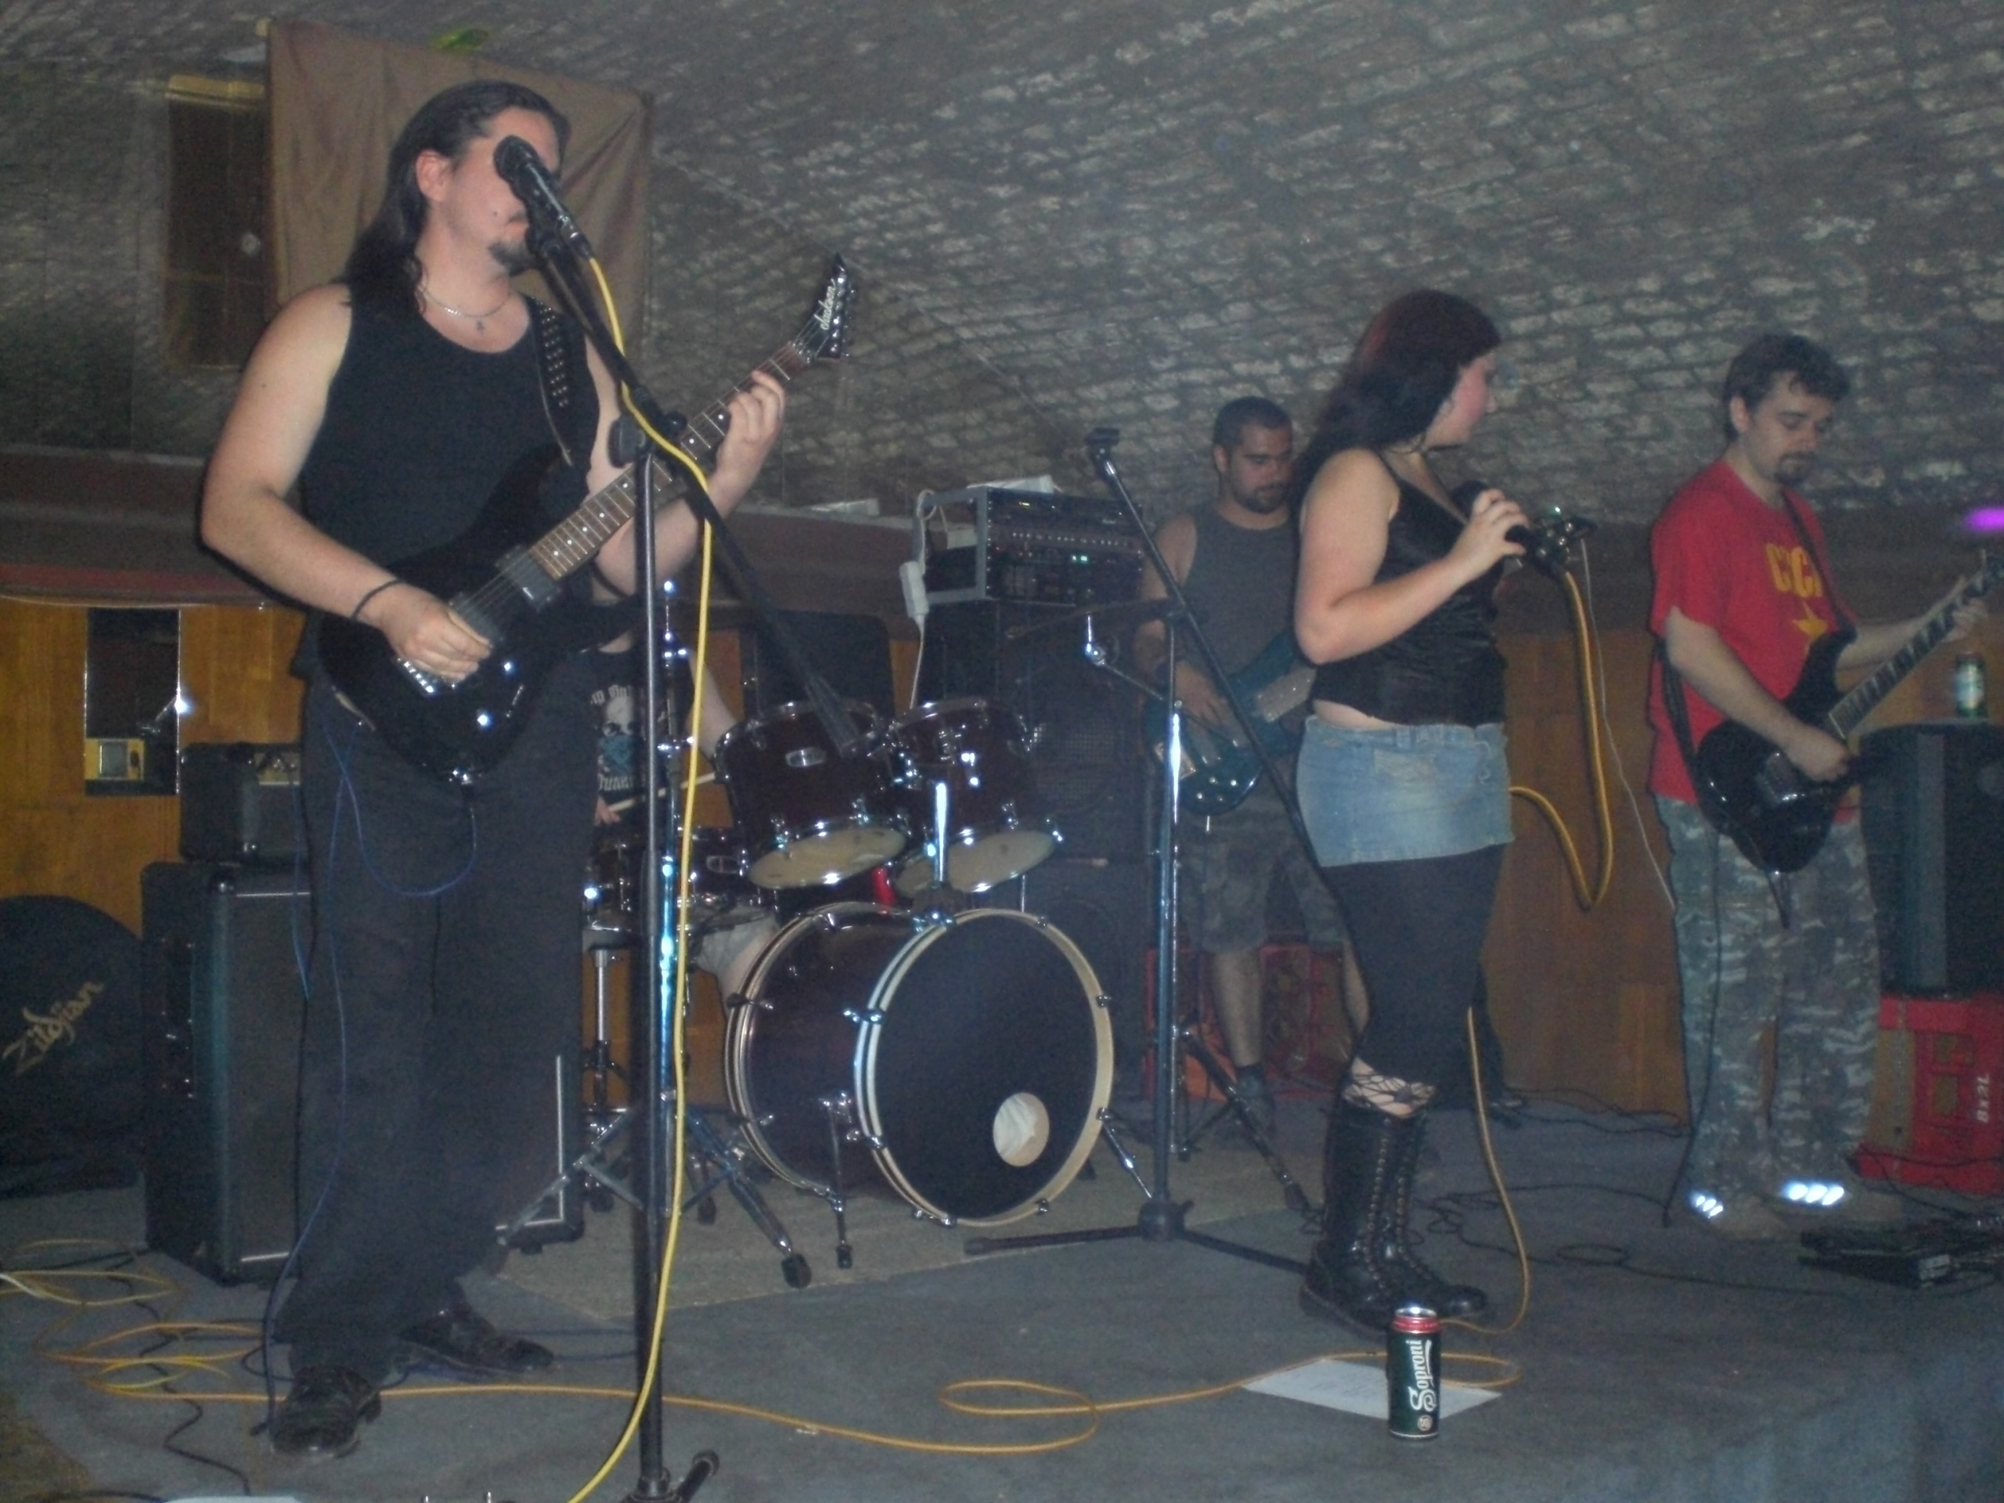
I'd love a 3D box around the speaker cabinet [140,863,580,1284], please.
[{"bbox_3d":[-1.165,0.550,4.060,0.670,0.710,0.380,0,0,-37],"label":"speaker cabinet"}]

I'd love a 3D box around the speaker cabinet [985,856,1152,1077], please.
[{"bbox_3d":[0.064,0.575,5.580,0.500,0.610,0.370,0,0,-38],"label":"speaker cabinet"}]

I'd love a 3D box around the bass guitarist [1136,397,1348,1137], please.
[{"bbox_3d":[0.575,0.030,5.220,0.560,1.730,0.420,0,0,-3],"label":"bass guitarist"}]

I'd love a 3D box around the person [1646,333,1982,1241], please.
[{"bbox_3d":[1.520,0.055,4.240,0.620,1.740,0.550,0,0,-38],"label":"person"}]

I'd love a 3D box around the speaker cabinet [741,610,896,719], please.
[{"bbox_3d":[-0.475,-0.070,5.600,0.370,0.580,0.320,0,0,-22],"label":"speaker cabinet"}]

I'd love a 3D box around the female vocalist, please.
[{"bbox_3d":[0.648,0.080,3.470,0.400,1.620,0.470,0,0,18],"label":"female vocalist"}]

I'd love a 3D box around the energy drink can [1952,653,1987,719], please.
[{"bbox_3d":[2.059,-0.141,4.680,0.060,0.146,0.060,0,0,27],"label":"energy drink can"}]

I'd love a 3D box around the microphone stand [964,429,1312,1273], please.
[{"bbox_3d":[0.262,0.150,4.050,0.650,1.475,0.560,0,0,0],"label":"microphone stand"}]

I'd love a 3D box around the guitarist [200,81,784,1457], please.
[{"bbox_3d":[-0.760,-0.010,3.060,0.740,1.850,0.620,0,0,-32],"label":"guitarist"}]

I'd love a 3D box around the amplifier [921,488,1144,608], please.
[{"bbox_3d":[0.067,-0.506,5.687,0.490,0.272,0.300,0,0,-37],"label":"amplifier"}]

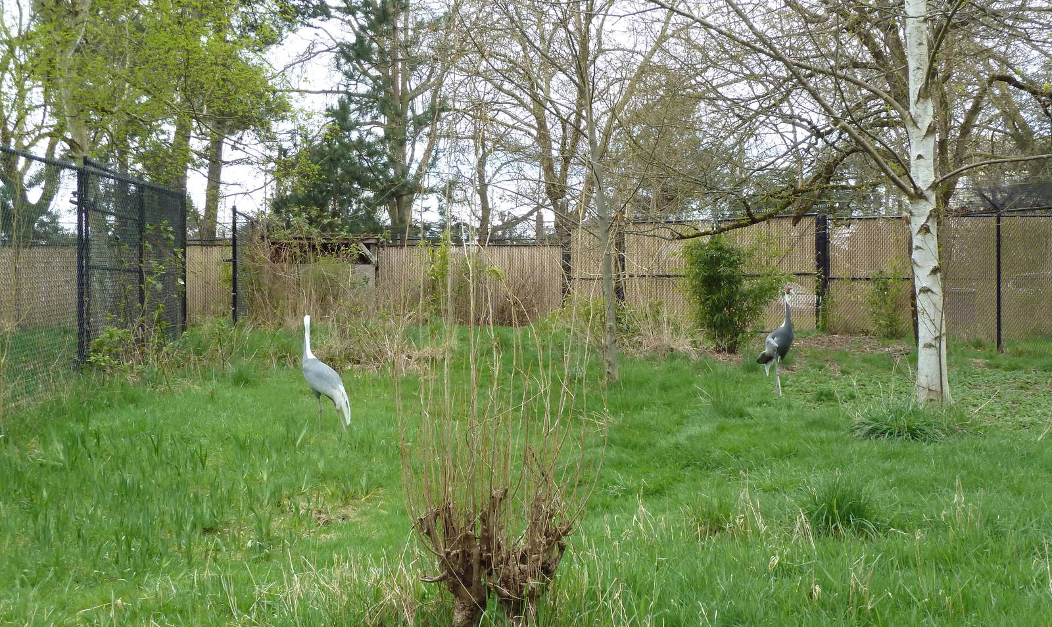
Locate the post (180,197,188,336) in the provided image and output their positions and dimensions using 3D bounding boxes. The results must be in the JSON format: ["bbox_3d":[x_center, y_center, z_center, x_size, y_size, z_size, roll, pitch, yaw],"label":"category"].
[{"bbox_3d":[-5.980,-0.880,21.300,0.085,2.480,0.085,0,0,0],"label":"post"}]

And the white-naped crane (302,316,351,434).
[{"bbox_3d":[-2.041,0.630,12.500,0.660,1.240,0.280,0,0,40],"label":"white-naped crane"}]

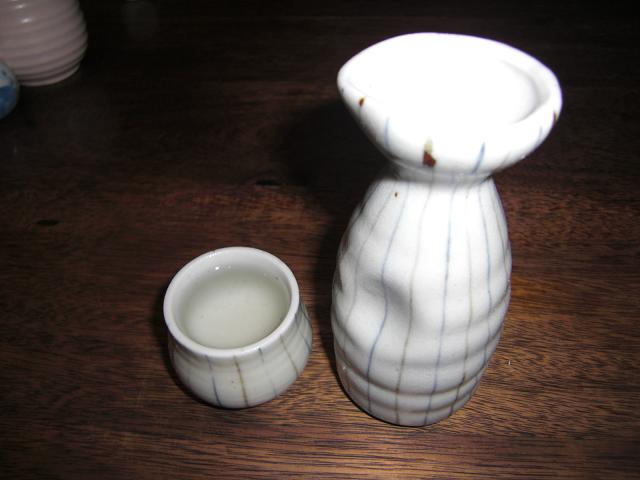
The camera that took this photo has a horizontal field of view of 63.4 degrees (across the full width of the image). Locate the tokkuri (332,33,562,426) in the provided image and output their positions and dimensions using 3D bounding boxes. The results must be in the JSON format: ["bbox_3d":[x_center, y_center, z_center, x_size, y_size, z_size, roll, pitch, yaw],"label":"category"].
[{"bbox_3d":[0.035,0.009,0.176,0.063,0.137,0.063,5,48,7],"label":"tokkuri"}]

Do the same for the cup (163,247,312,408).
[{"bbox_3d":[-0.032,0.038,0.212,0.058,0.048,0.058,-1,48,1],"label":"cup"}]

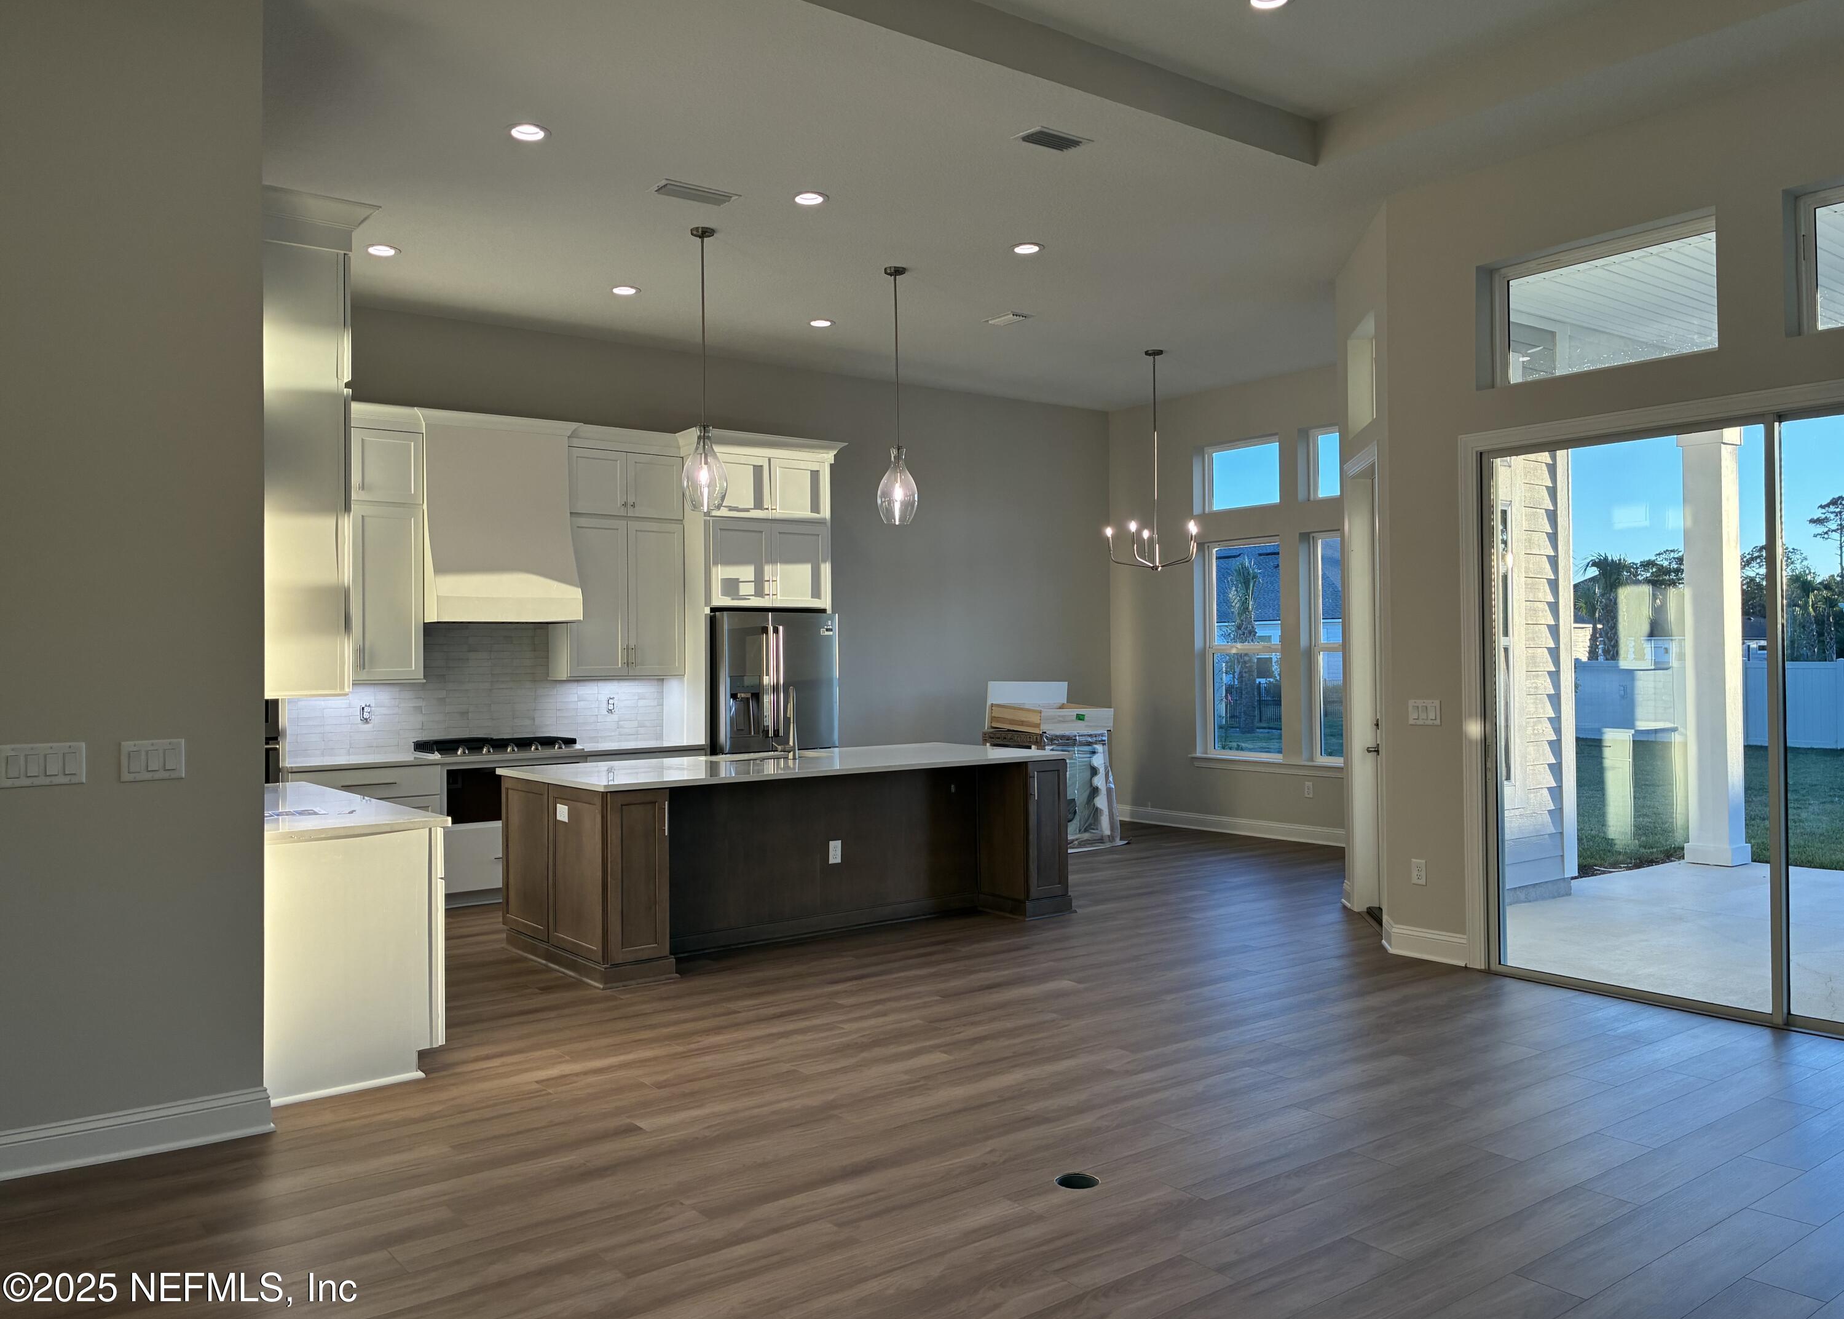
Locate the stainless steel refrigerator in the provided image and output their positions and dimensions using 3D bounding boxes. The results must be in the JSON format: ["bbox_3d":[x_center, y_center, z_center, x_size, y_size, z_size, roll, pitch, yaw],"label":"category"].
[{"bbox_3d":[-1.158,0.593,9.844,0.910,1.795,0.780,-1,0,-37],"label":"stainless steel refrigerator"}]

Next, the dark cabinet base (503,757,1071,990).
[{"bbox_3d":[-0.637,1.034,7.562,2.940,0.870,1.180,0,0,-37],"label":"dark cabinet base"}]

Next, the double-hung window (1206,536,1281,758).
[{"bbox_3d":[2.718,-0.078,11.422,0.080,1.820,0.890,0,0,-37],"label":"double-hung window"}]

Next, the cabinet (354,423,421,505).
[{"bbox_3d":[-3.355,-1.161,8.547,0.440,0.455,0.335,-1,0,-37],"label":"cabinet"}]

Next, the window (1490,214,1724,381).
[{"bbox_3d":[2.993,-1.527,6.055,0.090,0.570,1.025,-1,0,-37],"label":"window"}]

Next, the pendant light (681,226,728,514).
[{"bbox_3d":[-1.144,-1.512,7.286,0.234,1.486,0.234,-1,0,0],"label":"pendant light"}]

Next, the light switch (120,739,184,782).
[{"bbox_3d":[-2.331,0.312,4.192,0.173,0.122,0.012,0,0,-37],"label":"light switch"}]

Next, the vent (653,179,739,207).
[{"bbox_3d":[-1.092,-2.247,6.701,0.400,0.020,0.180,-1,0,-37],"label":"vent"}]

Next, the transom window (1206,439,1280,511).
[{"bbox_3d":[2.748,-1.526,11.646,0.090,0.575,0.900,-1,0,-37],"label":"transom window"}]

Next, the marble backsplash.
[{"bbox_3d":[-2.810,0.177,8.999,2.480,0.820,0.015,0,0,-37],"label":"marble backsplash"}]

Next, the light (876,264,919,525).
[{"bbox_3d":[-0.142,-1.523,8.031,0.234,1.484,0.234,-1,0,0],"label":"light"}]

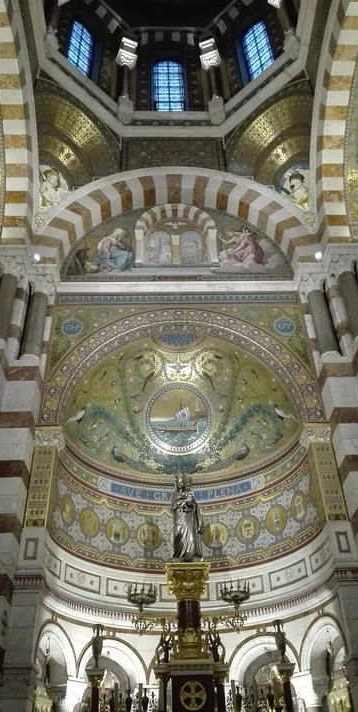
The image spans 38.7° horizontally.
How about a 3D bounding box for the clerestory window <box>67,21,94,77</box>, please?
[{"bbox_3d":[-3.910,-12.504,20.573,0.200,4.150,1.120,-30,-45,33],"label":"clerestory window"}]

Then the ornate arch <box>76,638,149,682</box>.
[{"bbox_3d":[-1.736,7.492,12.605,2.038,0.963,0.500,26,-44,-33],"label":"ornate arch"}]

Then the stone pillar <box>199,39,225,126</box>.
[{"bbox_3d":[1.363,-11.733,21.529,0.620,6.360,0.620,-14,-38,16],"label":"stone pillar"}]

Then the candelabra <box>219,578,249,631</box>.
[{"bbox_3d":[1.078,4.811,9.894,0.563,0.920,0.563,-1,-36,-2],"label":"candelabra"}]

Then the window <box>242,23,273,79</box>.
[{"bbox_3d":[3.218,-12.571,20.839,1.120,4.150,0.200,-30,-45,33],"label":"window"}]

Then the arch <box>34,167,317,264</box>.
[{"bbox_3d":[-0.104,-4.435,16.714,8.795,4.831,0.800,-1,-36,-2],"label":"arch"}]

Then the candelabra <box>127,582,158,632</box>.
[{"bbox_3d":[-0.704,4.834,9.822,0.559,0.913,0.559,-1,-36,-2],"label":"candelabra"}]

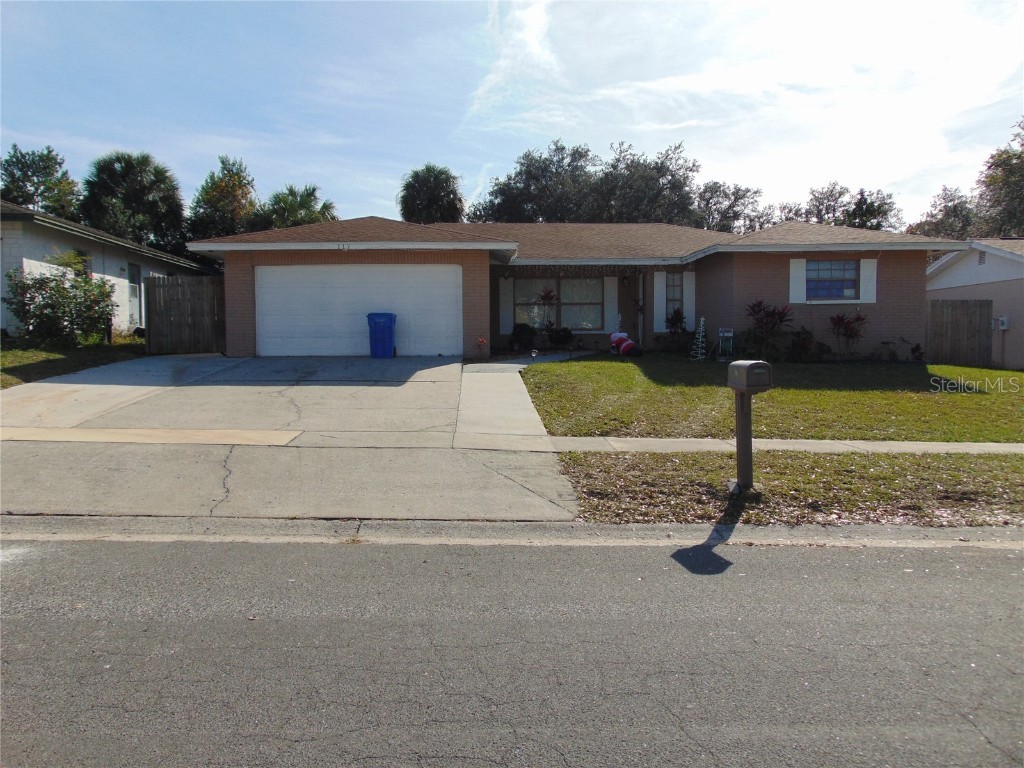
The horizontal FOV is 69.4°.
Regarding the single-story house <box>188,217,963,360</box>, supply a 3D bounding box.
[{"bbox_3d":[1.431,-3.238,23.985,18.200,4.470,13.800,-1,3,-3],"label":"single-story house"}]

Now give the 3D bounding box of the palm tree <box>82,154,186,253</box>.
[{"bbox_3d":[-15.175,-5.282,29.883,4.148,8.014,4.148,-1,3,-3],"label":"palm tree"}]

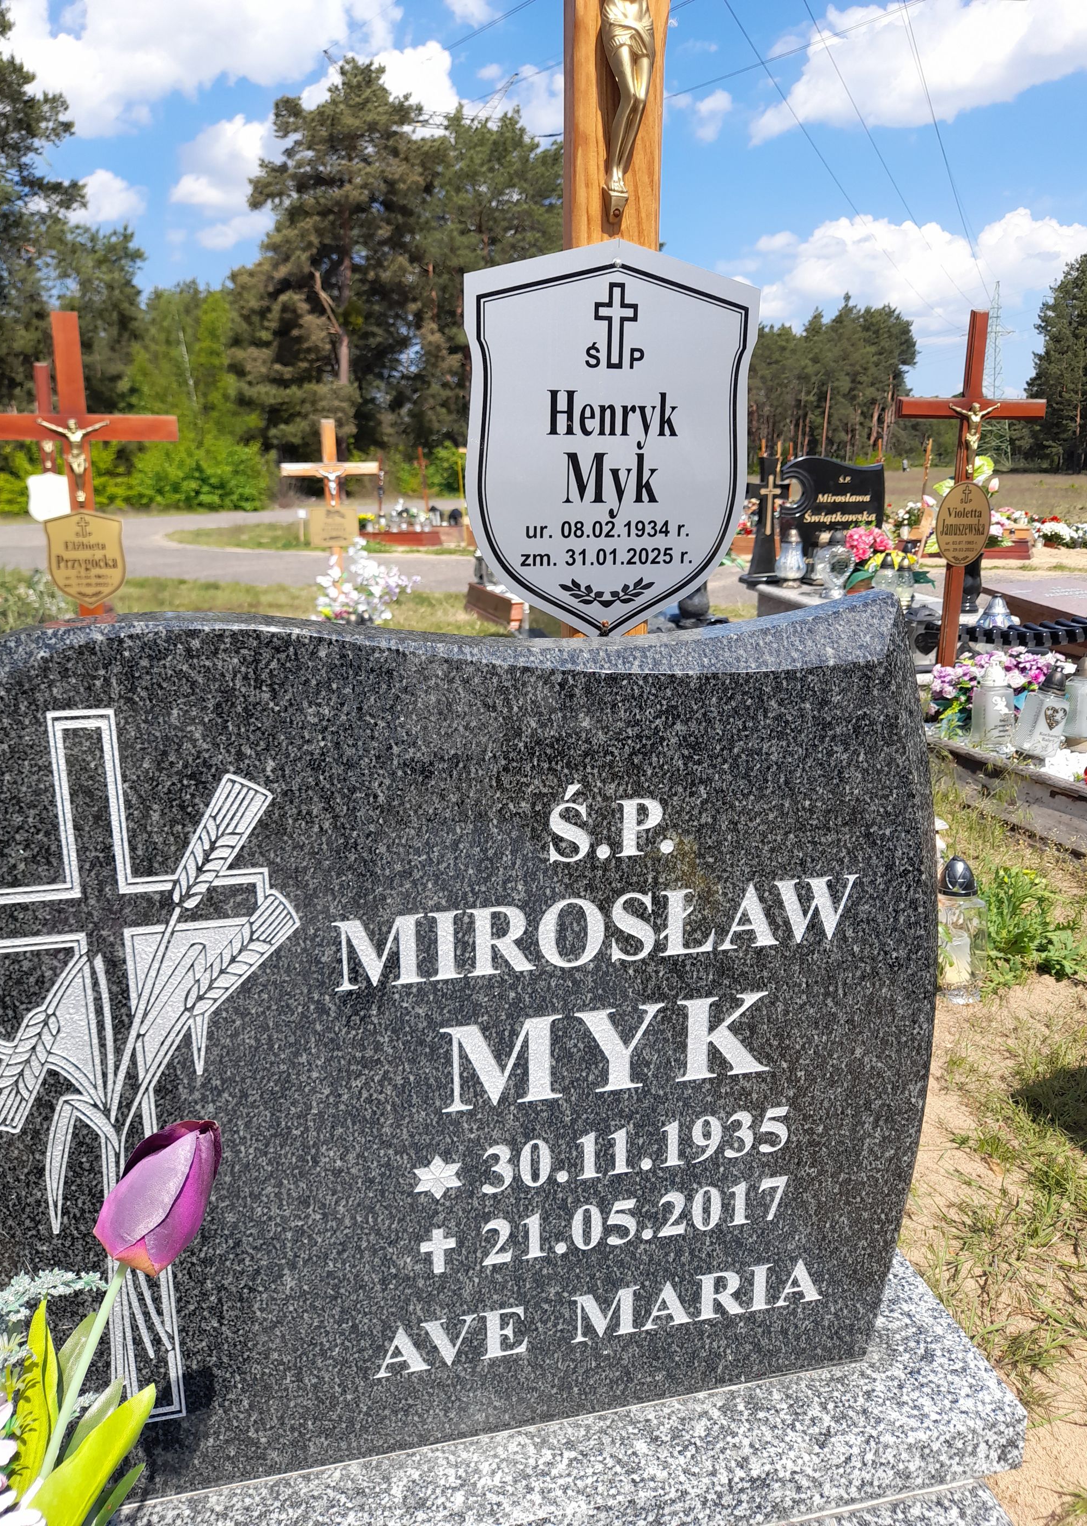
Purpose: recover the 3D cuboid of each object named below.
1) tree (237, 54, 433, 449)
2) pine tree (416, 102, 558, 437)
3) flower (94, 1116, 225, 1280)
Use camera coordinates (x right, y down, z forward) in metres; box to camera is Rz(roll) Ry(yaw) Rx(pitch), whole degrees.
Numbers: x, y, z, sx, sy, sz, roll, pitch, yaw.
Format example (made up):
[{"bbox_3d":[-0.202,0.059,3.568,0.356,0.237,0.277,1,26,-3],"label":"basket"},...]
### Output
[{"bbox_3d":[-6.229,-14.390,33.383,5.700,12.300,5.700,0,15,0],"label":"tree"},{"bbox_3d":[-1.925,-16.171,39.116,5.000,12.700,5.000,0,15,0],"label":"pine tree"},{"bbox_3d":[-0.193,0.217,0.550,0.046,0.077,0.046,21,-12,-6],"label":"flower"}]

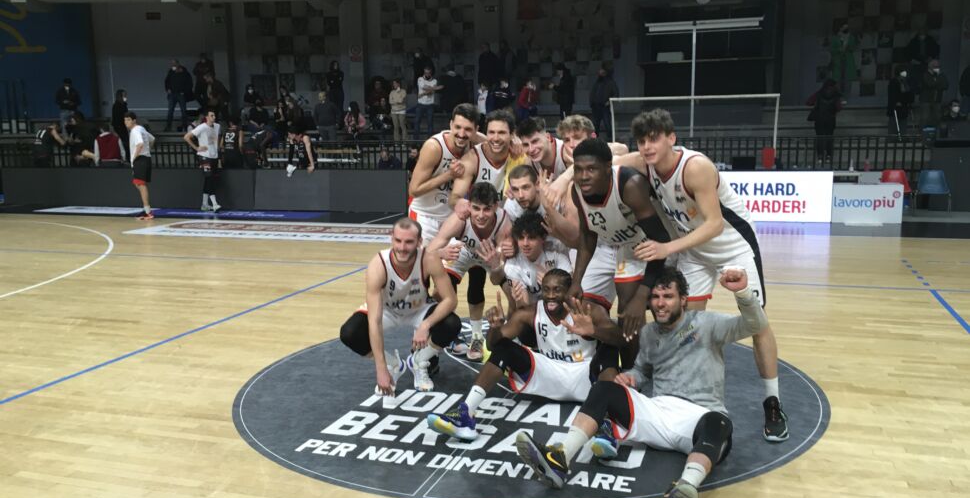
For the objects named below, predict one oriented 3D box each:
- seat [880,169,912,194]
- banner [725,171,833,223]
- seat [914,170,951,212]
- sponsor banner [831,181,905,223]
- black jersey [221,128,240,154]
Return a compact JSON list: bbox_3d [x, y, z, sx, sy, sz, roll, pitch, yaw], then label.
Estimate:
[{"bbox_3d":[6.967,-0.957,13.858,0.520,0.780,0.540,2,9,18],"label":"seat"},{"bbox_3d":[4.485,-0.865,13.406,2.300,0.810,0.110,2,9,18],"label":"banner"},{"bbox_3d":[7.527,-0.938,13.672,0.530,0.780,0.540,2,9,18],"label":"seat"},{"bbox_3d":[6.058,-0.716,12.889,1.030,0.620,0.090,2,9,18],"label":"sponsor banner"},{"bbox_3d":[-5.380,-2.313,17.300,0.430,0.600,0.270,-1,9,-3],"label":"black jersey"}]

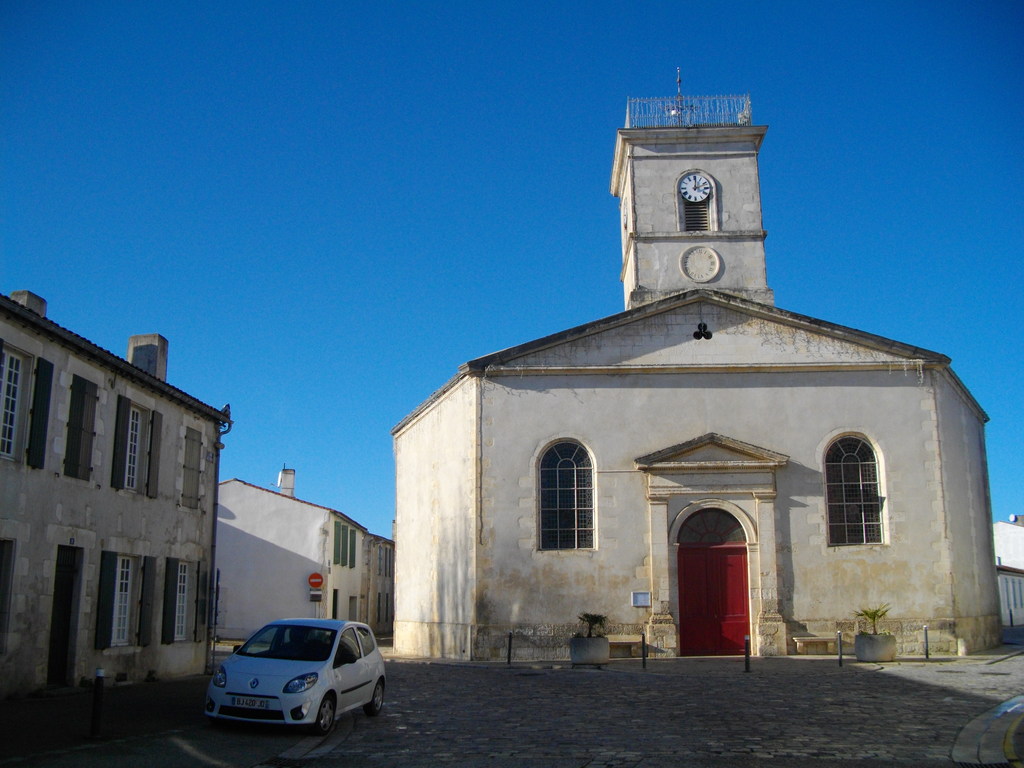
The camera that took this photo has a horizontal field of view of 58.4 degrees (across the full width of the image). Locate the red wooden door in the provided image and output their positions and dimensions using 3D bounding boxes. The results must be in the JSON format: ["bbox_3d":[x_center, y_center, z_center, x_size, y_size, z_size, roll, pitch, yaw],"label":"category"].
[{"bbox_3d":[5.876,6.309,26.880,2.007,3.214,0.150,-1,-13,1],"label":"red wooden door"}]

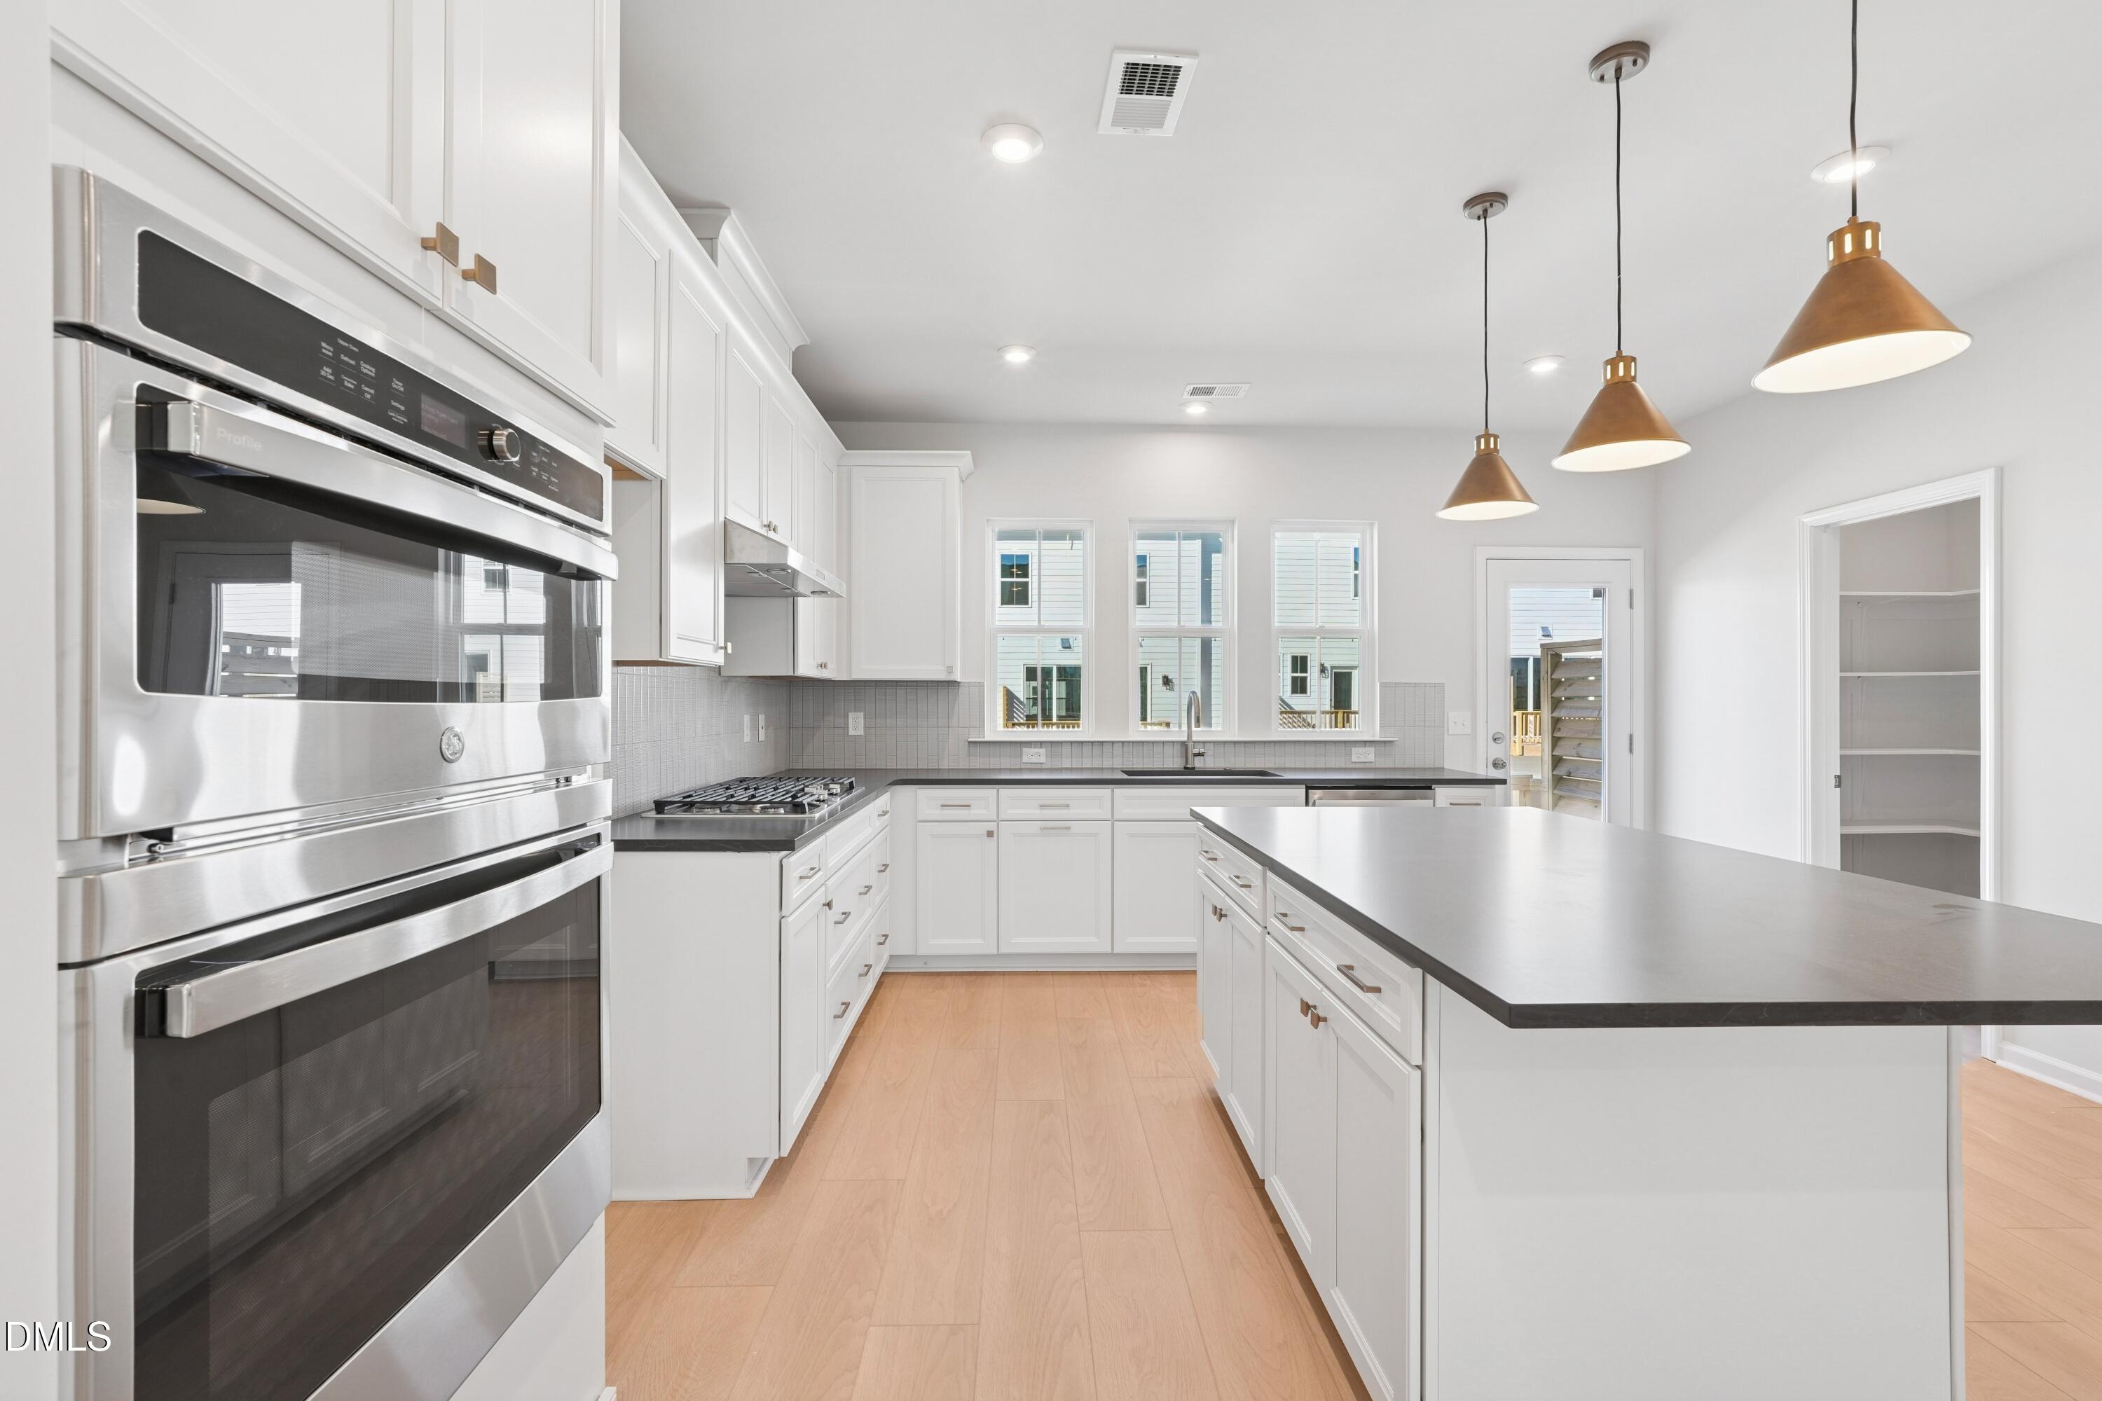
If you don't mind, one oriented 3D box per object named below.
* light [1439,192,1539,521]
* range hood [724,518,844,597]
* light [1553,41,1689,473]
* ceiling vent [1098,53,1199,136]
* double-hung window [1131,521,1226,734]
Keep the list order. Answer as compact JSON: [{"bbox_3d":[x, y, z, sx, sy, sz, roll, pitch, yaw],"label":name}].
[{"bbox_3d":[1.297,-1.018,2.774,0.310,0.926,0.310,0,0,-2],"label":"light"},{"bbox_3d":[-1.076,-0.490,3.307,0.521,0.150,0.915,0,0,-2],"label":"range hood"},{"bbox_3d":[1.296,-1.004,2.128,0.274,0.920,0.274,0,0,-2],"label":"light"},{"bbox_3d":[0.231,-1.476,2.281,0.197,0.015,0.306,0,0,-4],"label":"ceiling vent"},{"bbox_3d":[0.689,-0.390,4.999,0.530,1.095,0.085,0,0,-2],"label":"double-hung window"}]

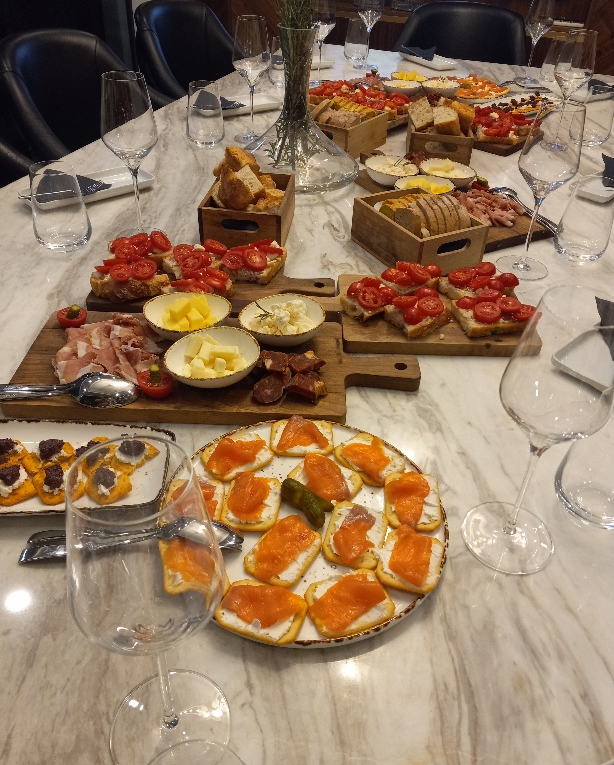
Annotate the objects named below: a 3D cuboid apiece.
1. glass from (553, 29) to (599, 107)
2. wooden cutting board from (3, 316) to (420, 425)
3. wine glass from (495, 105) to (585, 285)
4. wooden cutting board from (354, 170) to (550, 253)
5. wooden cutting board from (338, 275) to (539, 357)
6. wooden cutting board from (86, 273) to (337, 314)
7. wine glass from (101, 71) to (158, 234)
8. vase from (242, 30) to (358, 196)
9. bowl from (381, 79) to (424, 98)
[{"bbox_3d":[0.605,-0.674,1.481,0.084,0.247,0.084,3,38,0],"label":"glass"},{"bbox_3d":[-0.093,-0.021,0.757,0.456,0.016,0.185,2,38,-2],"label":"wooden cutting board"},{"bbox_3d":[0.352,-0.284,0.957,0.084,0.247,0.084,3,38,0],"label":"wine glass"},{"bbox_3d":[0.233,-0.359,1.234,0.222,0.018,0.449,-16,42,-23],"label":"wooden cutting board"},{"bbox_3d":[0.159,-0.093,0.857,0.263,0.015,0.167,2,38,-2],"label":"wooden cutting board"},{"bbox_3d":[-0.124,-0.140,0.908,0.327,0.016,0.167,4,38,0],"label":"wooden cutting board"},{"bbox_3d":[-0.268,-0.340,0.986,0.084,0.247,0.084,3,38,0],"label":"wine glass"},{"bbox_3d":[-0.022,-0.527,1.208,0.252,0.256,0.252,3,38,0],"label":"vase"},{"bbox_3d":[0.265,-0.816,1.776,0.104,0.034,0.104,4,38,0],"label":"bowl"}]

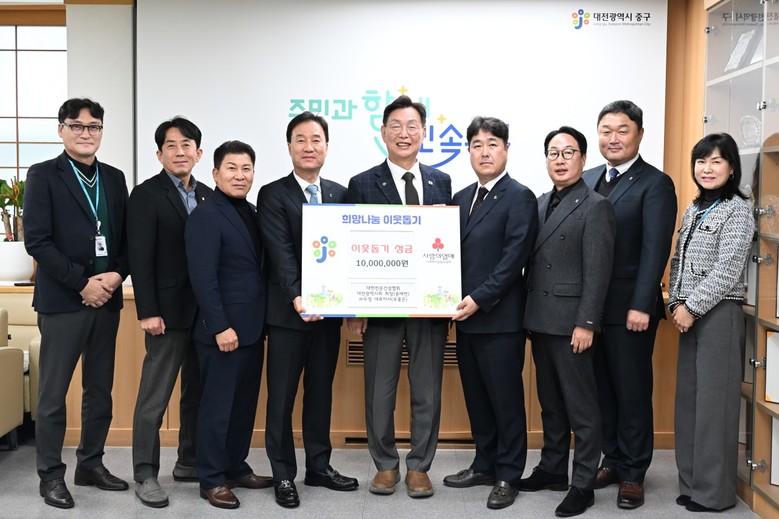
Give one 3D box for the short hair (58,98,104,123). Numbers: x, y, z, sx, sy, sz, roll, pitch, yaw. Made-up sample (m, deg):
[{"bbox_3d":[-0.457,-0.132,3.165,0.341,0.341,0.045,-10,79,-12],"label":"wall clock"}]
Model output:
[{"bbox_3d":[-1.387,-0.647,3.700,0.185,0.140,0.205,-1,4,-28],"label":"short hair"}]

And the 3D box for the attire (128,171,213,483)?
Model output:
[{"bbox_3d":[-0.978,0.301,3.688,0.460,1.350,0.320,-3,5,-43],"label":"attire"}]

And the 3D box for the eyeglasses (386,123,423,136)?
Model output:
[{"bbox_3d":[0.067,-0.563,3.561,0.145,0.048,0.140,0,4,0],"label":"eyeglasses"}]

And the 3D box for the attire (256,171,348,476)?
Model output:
[{"bbox_3d":[-0.397,0.282,3.760,0.470,1.390,0.320,-1,4,-24],"label":"attire"}]

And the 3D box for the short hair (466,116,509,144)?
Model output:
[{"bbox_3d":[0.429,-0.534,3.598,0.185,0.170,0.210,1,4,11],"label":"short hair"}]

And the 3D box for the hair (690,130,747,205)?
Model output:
[{"bbox_3d":[1.404,-0.391,3.514,0.215,0.290,0.220,4,5,42],"label":"hair"}]

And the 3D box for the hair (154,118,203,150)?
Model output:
[{"bbox_3d":[-0.956,-0.556,3.730,0.195,0.170,0.205,0,3,-14],"label":"hair"}]

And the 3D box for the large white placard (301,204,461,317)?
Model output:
[{"bbox_3d":[-0.037,0.002,3.580,0.695,0.490,0.012,0,-8,1],"label":"large white placard"}]

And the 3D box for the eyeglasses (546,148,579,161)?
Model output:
[{"bbox_3d":[0.737,-0.442,3.461,0.142,0.047,0.140,2,4,27],"label":"eyeglasses"}]

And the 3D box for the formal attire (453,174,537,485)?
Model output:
[{"bbox_3d":[0.466,0.288,3.770,0.460,1.411,0.310,2,4,32],"label":"formal attire"}]

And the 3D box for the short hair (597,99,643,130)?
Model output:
[{"bbox_3d":[1.042,-0.640,3.720,0.185,0.160,0.205,2,4,28],"label":"short hair"}]

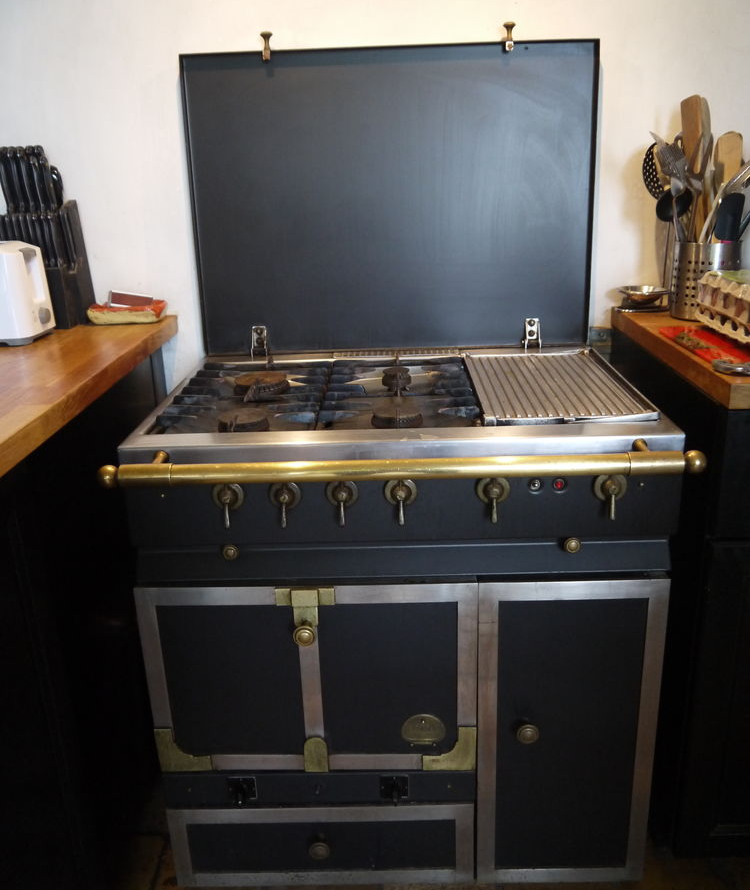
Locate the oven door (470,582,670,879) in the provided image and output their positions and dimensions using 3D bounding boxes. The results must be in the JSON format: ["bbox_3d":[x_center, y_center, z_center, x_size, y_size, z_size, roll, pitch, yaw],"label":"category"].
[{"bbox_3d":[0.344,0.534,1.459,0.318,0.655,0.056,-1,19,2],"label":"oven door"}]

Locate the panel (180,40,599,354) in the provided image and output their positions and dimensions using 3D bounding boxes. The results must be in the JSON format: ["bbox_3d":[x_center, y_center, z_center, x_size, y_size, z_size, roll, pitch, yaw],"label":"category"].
[{"bbox_3d":[0.037,-0.499,1.695,0.827,0.602,0.042,-1,16,2],"label":"panel"}]

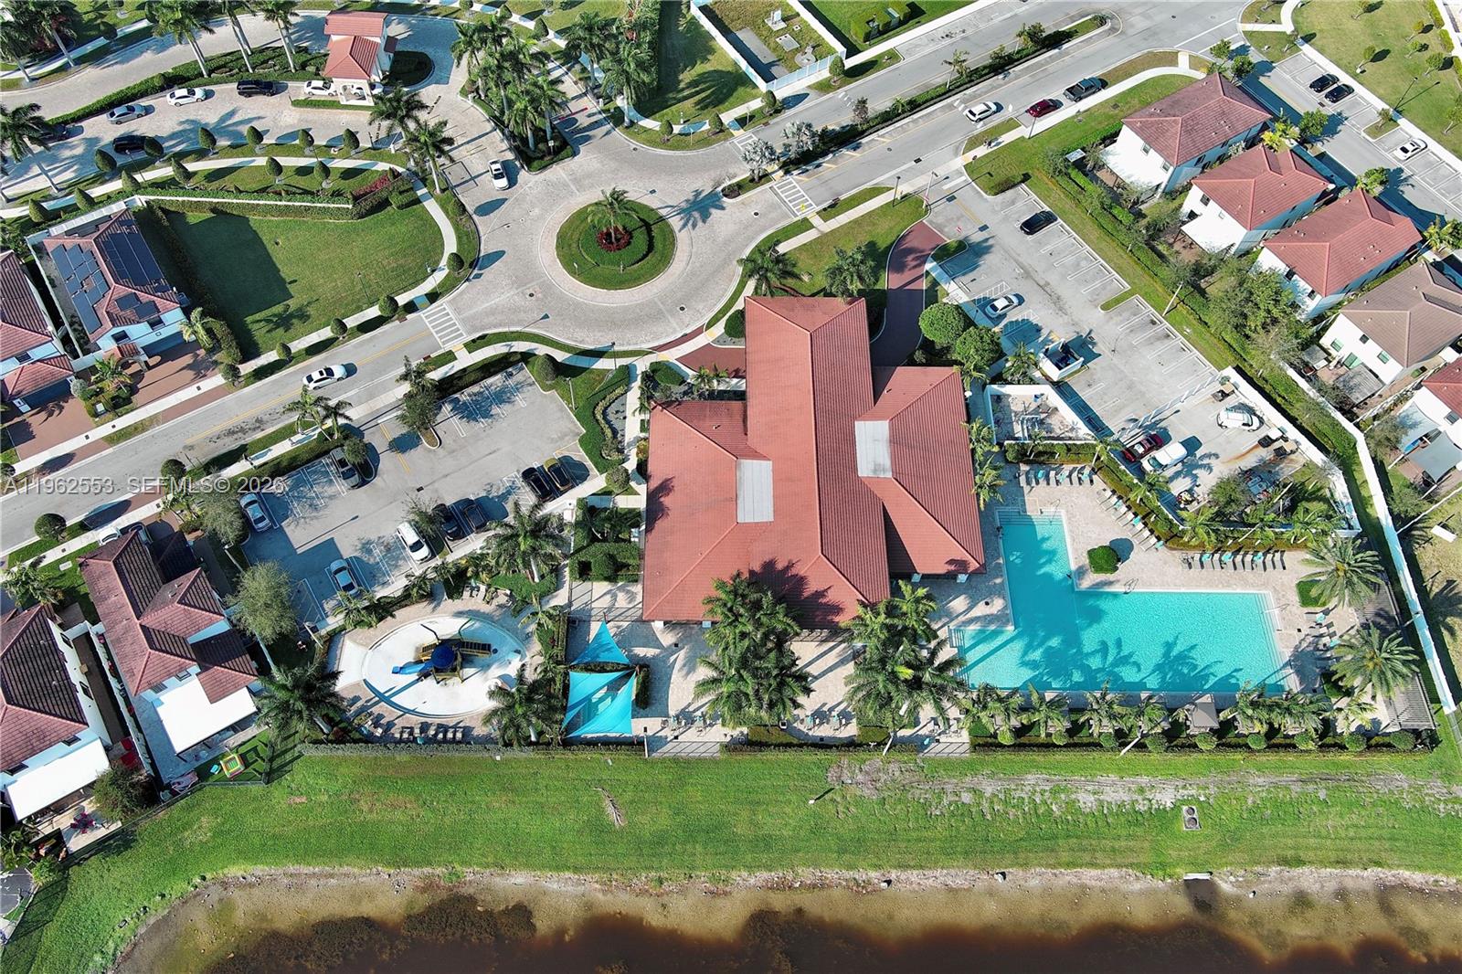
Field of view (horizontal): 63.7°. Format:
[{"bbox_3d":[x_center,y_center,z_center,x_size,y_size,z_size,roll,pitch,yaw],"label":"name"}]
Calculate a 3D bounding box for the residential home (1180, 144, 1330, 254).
[{"bbox_3d":[67.263,-37.991,153.927,17.580,7.700,10.010,-30,65,-18],"label":"residential home"}]

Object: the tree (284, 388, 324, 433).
[{"bbox_3d":[-46.469,-7.388,131.162,5.300,8.300,5.300,1,60,-2],"label":"tree"}]

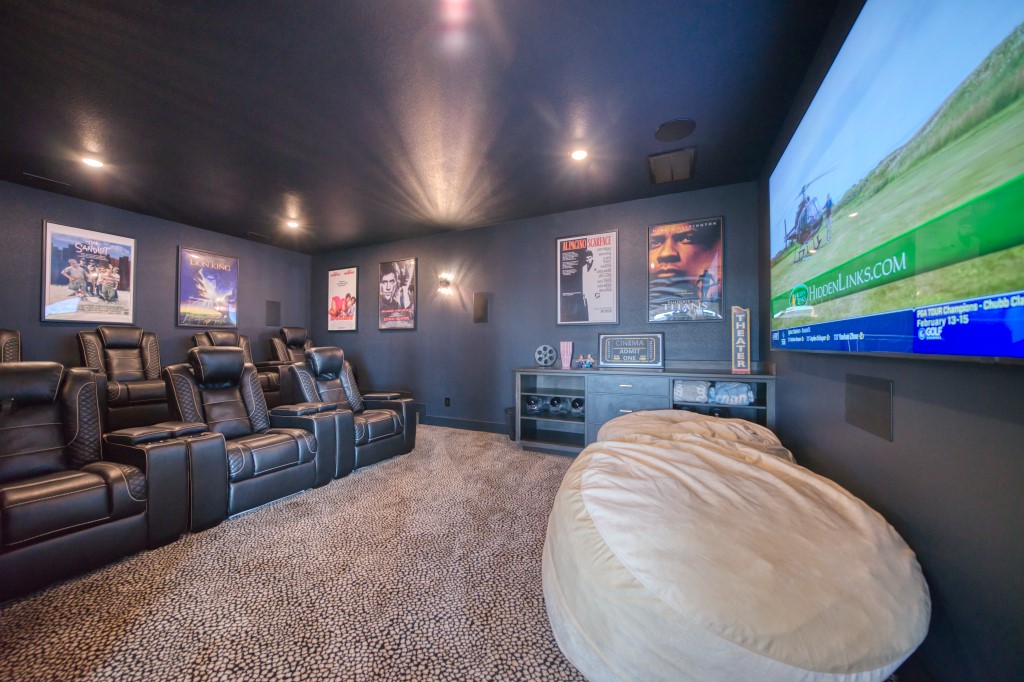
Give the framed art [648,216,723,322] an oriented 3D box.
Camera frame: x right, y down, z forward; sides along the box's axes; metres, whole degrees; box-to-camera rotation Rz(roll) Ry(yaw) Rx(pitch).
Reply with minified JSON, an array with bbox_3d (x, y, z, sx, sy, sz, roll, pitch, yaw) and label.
[{"bbox_3d":[1.762,-0.704,3.485,0.700,1.050,0.030,0,-1,26],"label":"framed art"}]

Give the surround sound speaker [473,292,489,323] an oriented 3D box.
[{"bbox_3d":[-0.418,-0.441,4.541,0.225,0.400,0.030,0,-1,26],"label":"surround sound speaker"}]

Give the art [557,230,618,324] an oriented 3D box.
[{"bbox_3d":[0.858,-0.706,3.925,0.715,1.050,0.030,0,-1,26],"label":"art"}]

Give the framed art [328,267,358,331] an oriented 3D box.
[{"bbox_3d":[-2.855,-0.691,5.732,0.715,1.050,0.030,0,-1,26],"label":"framed art"}]

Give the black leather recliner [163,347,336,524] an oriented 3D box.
[{"bbox_3d":[-2.140,0.618,2.704,1.009,1.111,0.946,0,-1,26],"label":"black leather recliner"}]

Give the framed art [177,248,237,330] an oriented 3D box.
[{"bbox_3d":[-4.221,-0.713,4.777,0.030,1.050,0.690,0,-1,26],"label":"framed art"}]

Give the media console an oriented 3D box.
[{"bbox_3d":[1.176,0.746,3.439,2.277,0.906,0.579,0,-1,26],"label":"media console"}]

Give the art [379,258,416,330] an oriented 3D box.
[{"bbox_3d":[-1.755,-0.697,5.196,0.730,1.050,0.030,0,-1,26],"label":"art"}]

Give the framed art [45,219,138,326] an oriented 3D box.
[{"bbox_3d":[-4.687,-0.721,3.818,0.030,1.050,0.690,0,-1,26],"label":"framed art"}]

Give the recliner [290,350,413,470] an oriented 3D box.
[{"bbox_3d":[-1.730,0.633,3.547,1.009,1.111,0.929,0,-1,26],"label":"recliner"}]

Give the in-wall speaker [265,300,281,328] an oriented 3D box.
[{"bbox_3d":[-3.853,-0.434,5.531,0.030,0.395,0.225,0,-1,26],"label":"in-wall speaker"}]

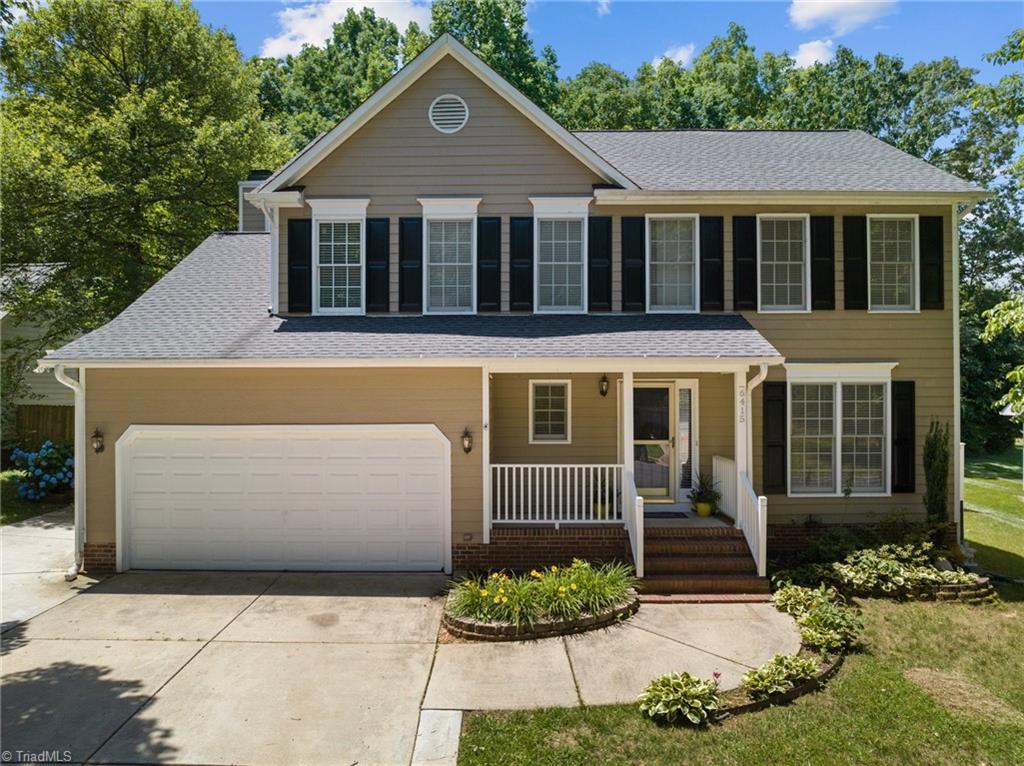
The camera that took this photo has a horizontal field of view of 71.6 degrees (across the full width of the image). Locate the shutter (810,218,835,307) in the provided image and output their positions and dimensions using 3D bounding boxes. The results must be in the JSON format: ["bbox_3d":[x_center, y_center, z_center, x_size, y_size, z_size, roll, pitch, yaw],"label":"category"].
[{"bbox_3d":[5.296,-2.050,12.090,0.409,1.611,0.050,0,0,-1],"label":"shutter"}]

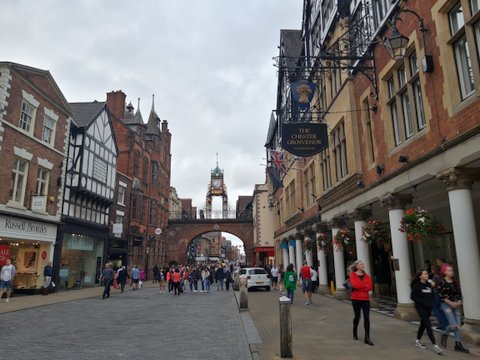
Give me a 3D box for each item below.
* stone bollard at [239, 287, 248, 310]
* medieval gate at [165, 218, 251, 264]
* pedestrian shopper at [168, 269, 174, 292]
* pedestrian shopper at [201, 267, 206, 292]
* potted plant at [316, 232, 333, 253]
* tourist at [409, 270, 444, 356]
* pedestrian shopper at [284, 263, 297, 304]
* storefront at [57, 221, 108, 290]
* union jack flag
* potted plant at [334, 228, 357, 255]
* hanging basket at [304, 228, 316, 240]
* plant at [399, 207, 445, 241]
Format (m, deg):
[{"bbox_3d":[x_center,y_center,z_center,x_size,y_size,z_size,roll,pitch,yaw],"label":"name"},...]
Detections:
[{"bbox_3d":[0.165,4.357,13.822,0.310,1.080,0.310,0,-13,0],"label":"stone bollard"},{"bbox_3d":[-4.402,10.152,53.456,12.200,8.350,4.800,0,-13,-4],"label":"medieval gate"},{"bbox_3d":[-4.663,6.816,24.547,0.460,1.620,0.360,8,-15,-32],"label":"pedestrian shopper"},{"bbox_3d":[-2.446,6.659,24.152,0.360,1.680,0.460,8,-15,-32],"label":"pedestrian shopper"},{"bbox_3d":[4.928,3.674,21.026,0.920,1.100,0.920,0,-13,-1],"label":"potted plant"},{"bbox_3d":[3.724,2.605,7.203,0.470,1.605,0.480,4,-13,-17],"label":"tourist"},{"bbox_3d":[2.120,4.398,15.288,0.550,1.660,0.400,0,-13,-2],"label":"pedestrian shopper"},{"bbox_3d":[-11.450,5.560,26.108,1.000,4.300,6.800,-1,-13,3],"label":"storefront"},{"bbox_3d":[2.563,-1.165,24.000,1.000,1.500,0.350,0,-13,-2],"label":"union jack flag"},{"bbox_3d":[5.053,2.991,17.389,1.000,1.150,1.000,0,-13,-1],"label":"potted plant"},{"bbox_3d":[4.928,3.880,25.200,0.800,0.820,0.820,0,-13,-1],"label":"hanging basket"},{"bbox_3d":[4.851,1.162,9.665,0.930,0.880,0.950,0,-13,-2],"label":"plant"}]

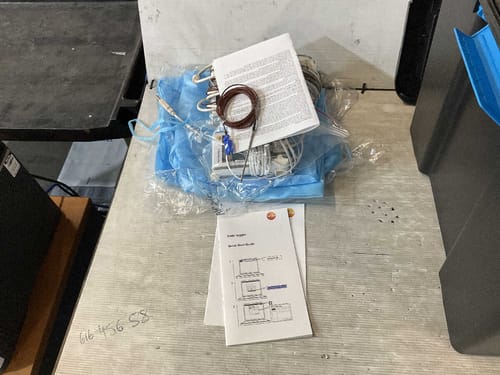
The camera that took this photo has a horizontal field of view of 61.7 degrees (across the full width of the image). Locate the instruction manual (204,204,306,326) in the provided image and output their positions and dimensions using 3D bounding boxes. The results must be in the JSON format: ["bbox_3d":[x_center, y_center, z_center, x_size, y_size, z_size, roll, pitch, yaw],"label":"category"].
[{"bbox_3d":[0.015,0.111,0.637,0.139,0.006,0.212,2,51,4],"label":"instruction manual"}]

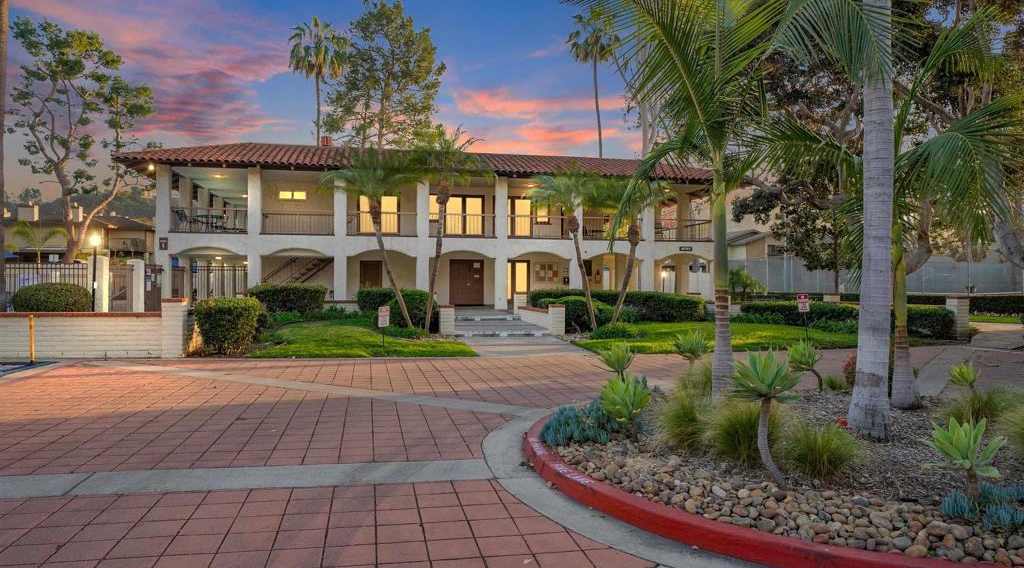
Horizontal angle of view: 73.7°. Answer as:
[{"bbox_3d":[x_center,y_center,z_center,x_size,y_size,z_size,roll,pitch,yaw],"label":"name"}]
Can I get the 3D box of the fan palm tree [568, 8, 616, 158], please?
[{"bbox_3d":[5.652,-8.627,46.049,3.600,19.800,3.600,0,0,-11],"label":"fan palm tree"}]

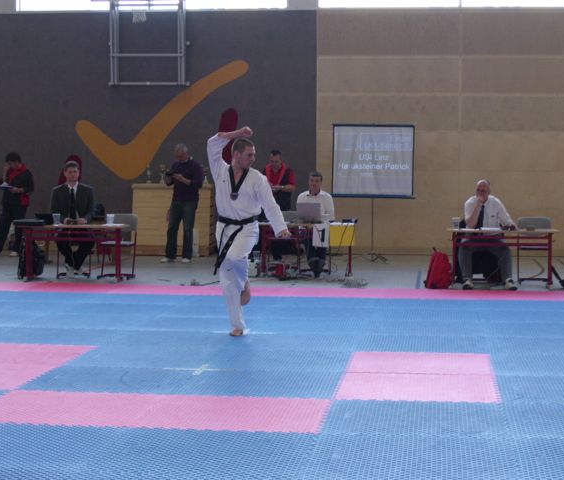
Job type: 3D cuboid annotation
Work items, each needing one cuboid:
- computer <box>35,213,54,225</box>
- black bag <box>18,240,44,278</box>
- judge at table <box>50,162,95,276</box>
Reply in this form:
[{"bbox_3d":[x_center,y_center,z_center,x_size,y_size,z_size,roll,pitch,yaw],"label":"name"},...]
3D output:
[{"bbox_3d":[-2.965,-0.268,15.800,0.310,0.160,0.250,1,3,18],"label":"computer"},{"bbox_3d":[-3.119,0.245,15.600,0.250,0.470,0.320,2,4,23],"label":"black bag"},{"bbox_3d":[-2.675,-0.277,16.100,0.530,1.430,0.760,0,3,-6],"label":"judge at table"}]

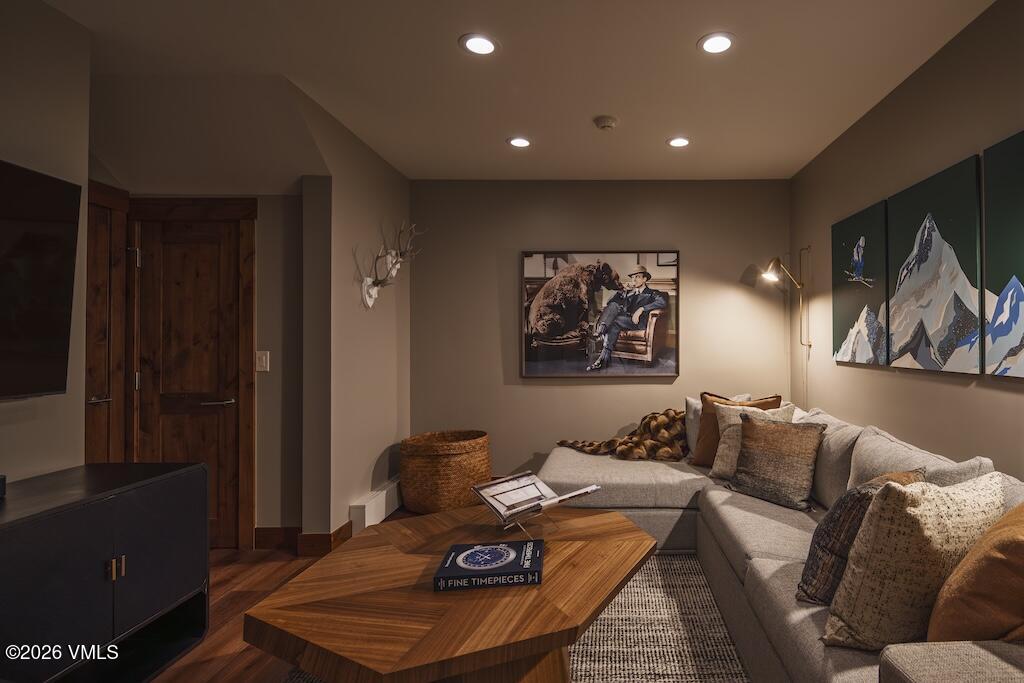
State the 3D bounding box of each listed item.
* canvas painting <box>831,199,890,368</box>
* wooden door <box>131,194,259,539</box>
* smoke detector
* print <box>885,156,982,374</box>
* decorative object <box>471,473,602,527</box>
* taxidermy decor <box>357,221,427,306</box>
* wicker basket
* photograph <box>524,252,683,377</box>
[{"bbox_3d":[2.142,-0.327,2.994,0.030,0.932,0.613,0,0,11],"label":"canvas painting"},{"bbox_3d":[-1.939,0.195,2.953,0.757,2.137,0.100,0,0,0],"label":"wooden door"},{"bbox_3d":[0.580,-1.344,3.000,0.145,0.047,0.145,0,0,0],"label":"smoke detector"},{"bbox_3d":[2.019,-0.323,2.338,0.030,0.925,0.645,0,0,11],"label":"print"},{"bbox_3d":[0.095,0.730,2.150,0.500,0.195,0.240,0,0,44],"label":"decorative object"},{"bbox_3d":[-0.847,-0.550,3.520,0.250,0.630,0.620,0,0,11],"label":"taxidermy decor"},{"bbox_3d":[-0.510,1.012,3.740,0.680,0.530,0.680,0,0,0],"label":"wicker basket"},{"bbox_3d":[0.747,-0.228,4.083,1.326,1.072,0.045,0,0,0],"label":"photograph"}]

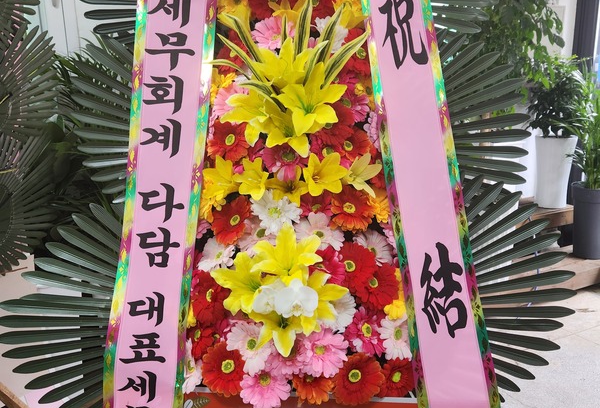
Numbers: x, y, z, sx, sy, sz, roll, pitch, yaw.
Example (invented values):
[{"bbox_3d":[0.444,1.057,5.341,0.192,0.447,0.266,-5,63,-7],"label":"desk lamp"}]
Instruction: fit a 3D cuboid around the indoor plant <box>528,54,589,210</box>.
[{"bbox_3d":[1.981,-0.543,4.090,0.450,1.140,0.450,5,15,25],"label":"indoor plant"}]

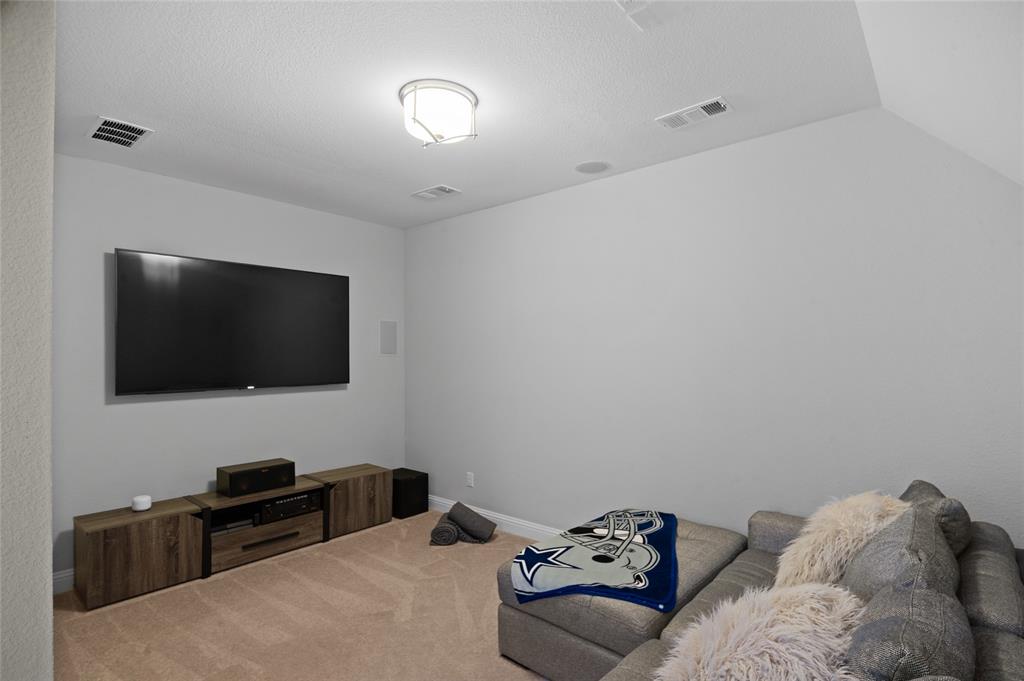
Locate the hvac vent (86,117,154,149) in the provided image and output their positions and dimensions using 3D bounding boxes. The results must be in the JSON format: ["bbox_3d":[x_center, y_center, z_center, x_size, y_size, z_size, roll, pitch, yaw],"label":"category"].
[{"bbox_3d":[-2.255,-1.169,2.776,0.400,0.025,0.215,-1,-2,41],"label":"hvac vent"}]

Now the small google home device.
[{"bbox_3d":[-2.481,1.085,3.240,0.110,0.090,0.110,-1,-2,41],"label":"small google home device"}]

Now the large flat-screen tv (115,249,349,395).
[{"bbox_3d":[-2.053,-0.107,3.793,0.066,0.961,1.673,-1,-2,41],"label":"large flat-screen tv"}]

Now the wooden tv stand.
[{"bbox_3d":[-1.923,1.363,3.715,0.406,0.446,2.087,-1,-2,41],"label":"wooden tv stand"}]

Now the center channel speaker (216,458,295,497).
[{"bbox_3d":[-1.960,1.050,3.723,0.252,0.179,0.471,-1,-2,41],"label":"center channel speaker"}]

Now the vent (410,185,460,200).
[{"bbox_3d":[-0.601,-1.148,3.815,0.365,0.025,0.195,-1,-2,41],"label":"vent"}]

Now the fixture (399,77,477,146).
[{"bbox_3d":[-0.360,-1.085,2.397,0.392,0.206,0.392,0,-1,0],"label":"fixture"}]

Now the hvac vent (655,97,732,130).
[{"bbox_3d":[0.957,-1.174,2.546,0.355,0.025,0.190,-1,-2,41],"label":"hvac vent"}]

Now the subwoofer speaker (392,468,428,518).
[{"bbox_3d":[-1.030,1.427,4.546,0.385,0.351,0.300,-1,-2,41],"label":"subwoofer speaker"}]

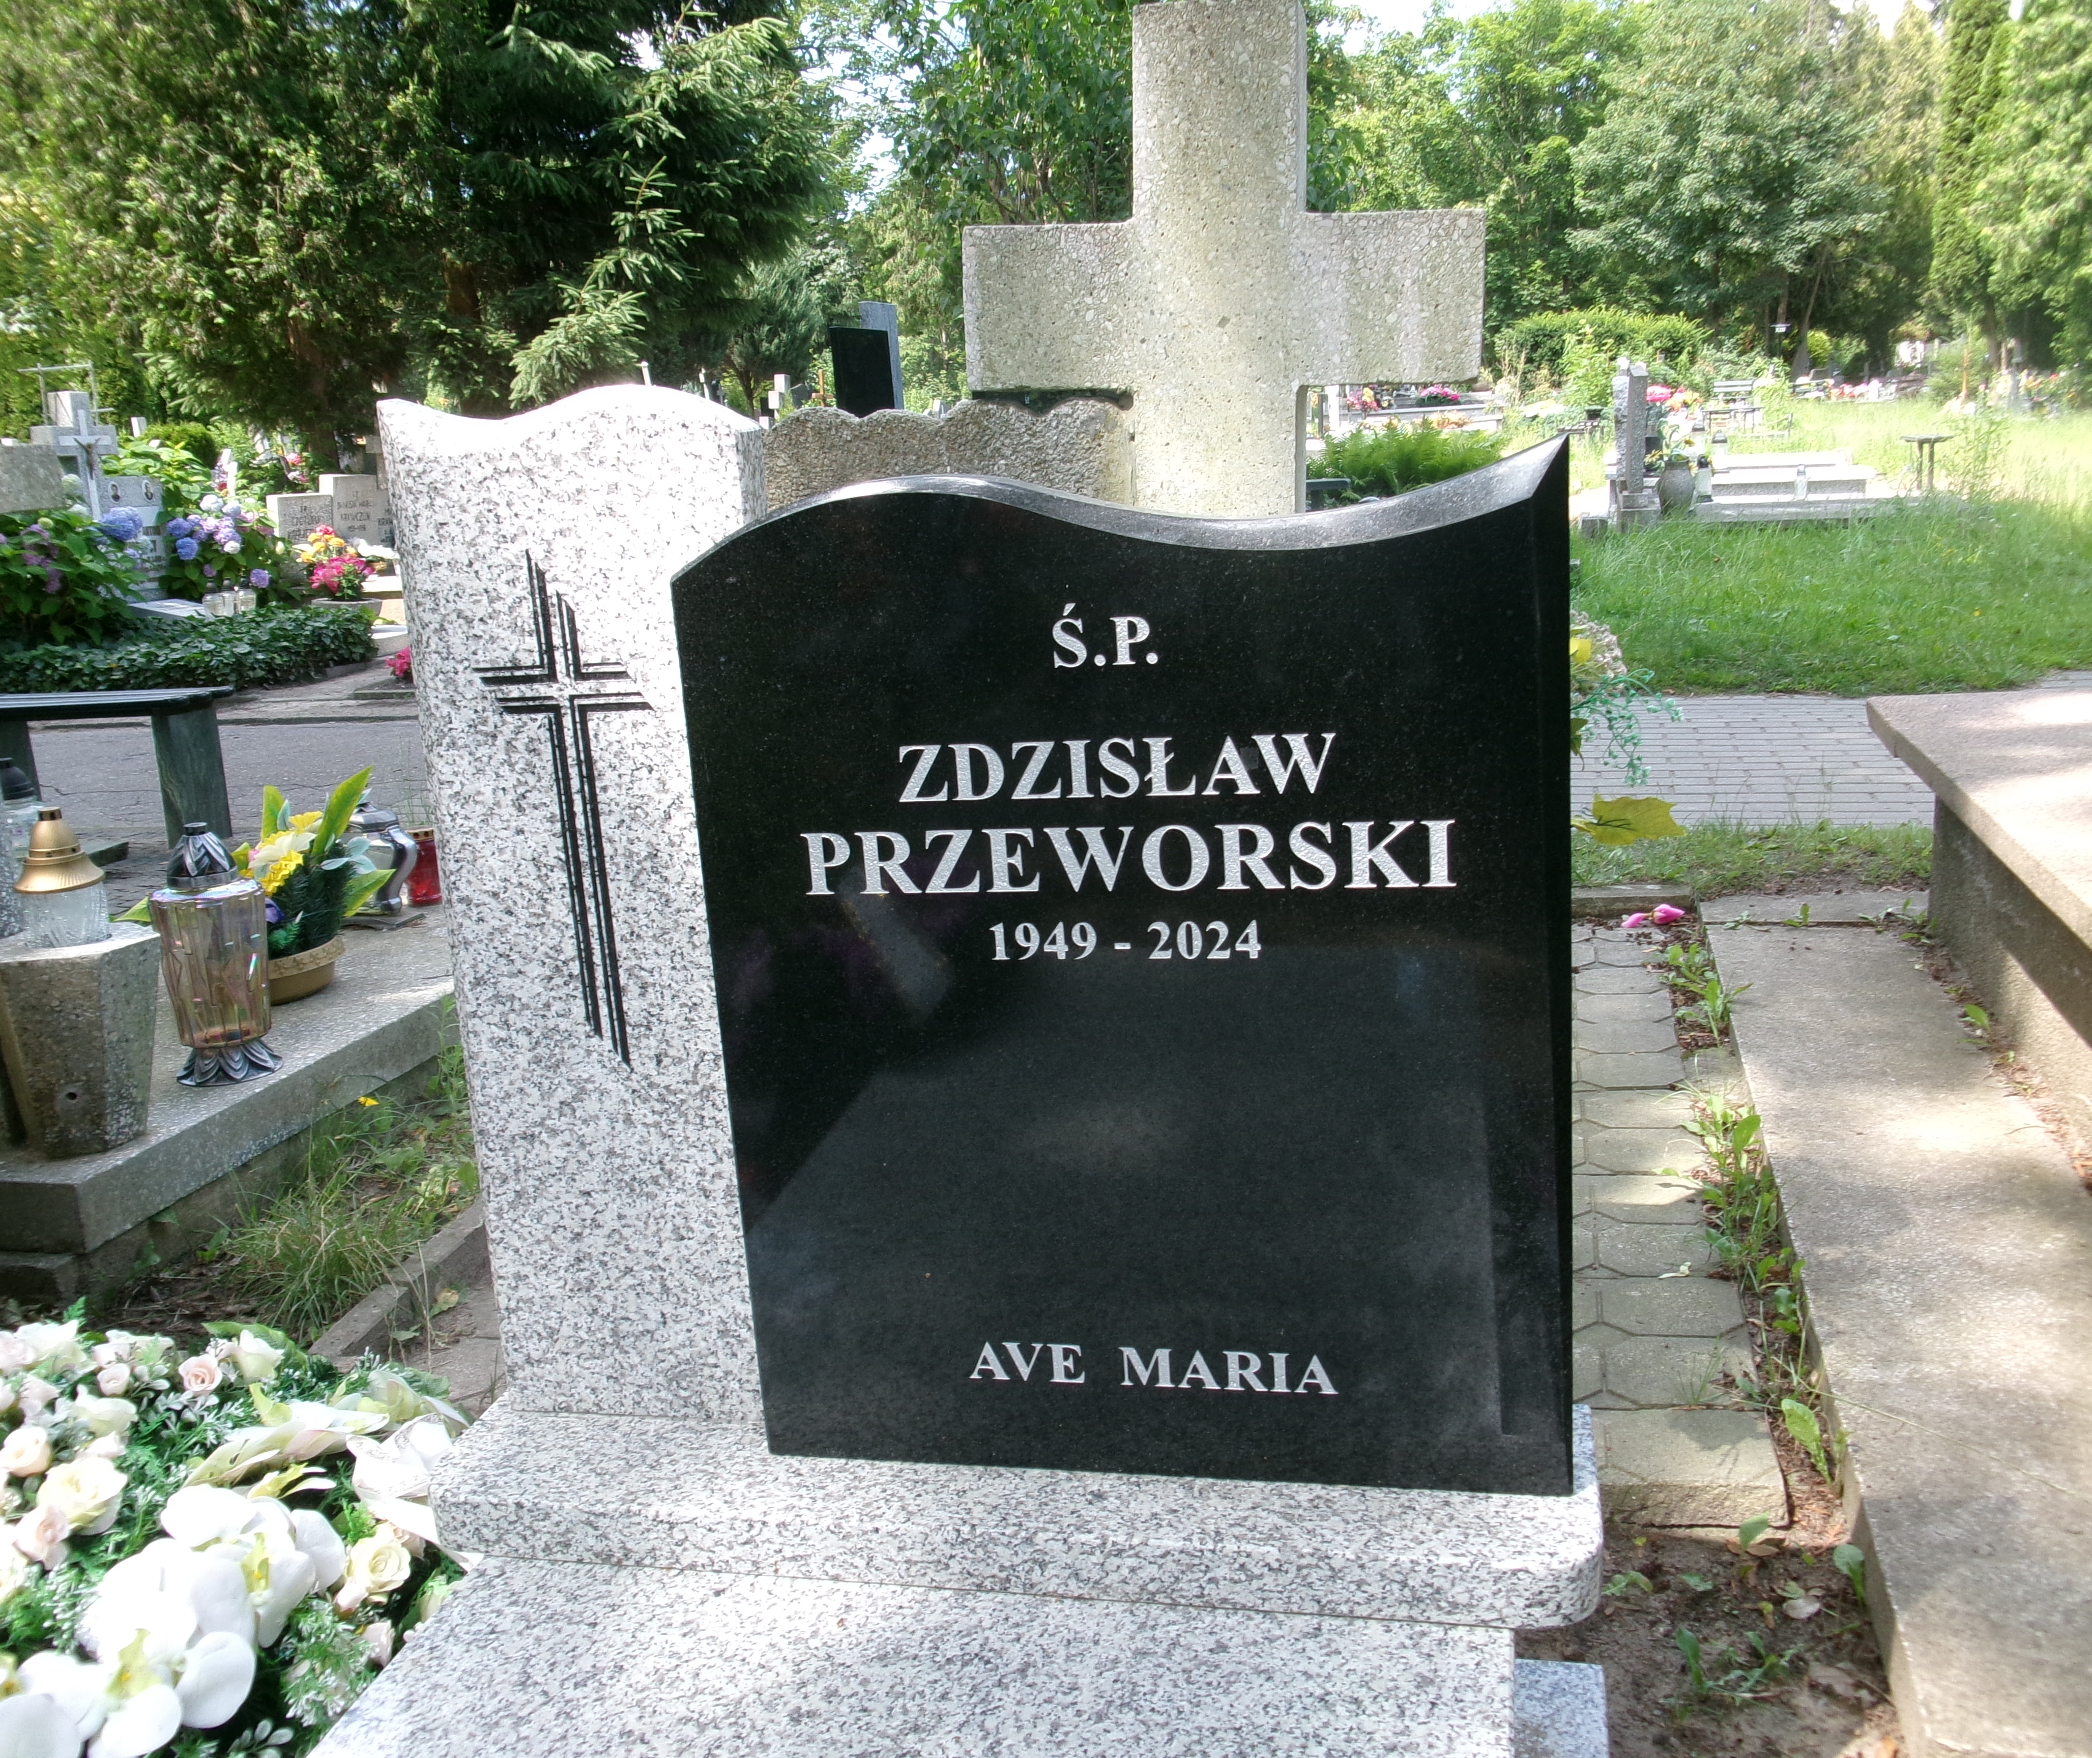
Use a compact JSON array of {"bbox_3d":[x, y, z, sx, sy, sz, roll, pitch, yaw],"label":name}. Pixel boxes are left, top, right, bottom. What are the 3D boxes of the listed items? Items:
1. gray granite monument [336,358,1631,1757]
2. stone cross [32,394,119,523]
[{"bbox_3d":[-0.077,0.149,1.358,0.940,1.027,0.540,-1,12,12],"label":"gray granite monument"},{"bbox_3d":[-6.904,-2.979,13.500,0.200,1.000,0.600,0,13,14],"label":"stone cross"}]

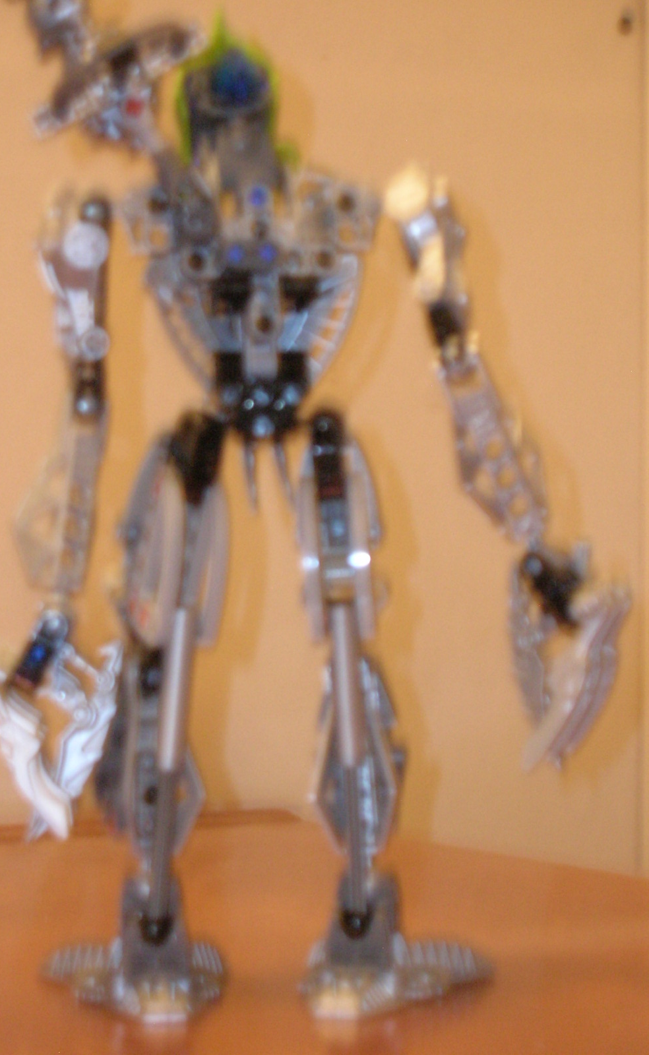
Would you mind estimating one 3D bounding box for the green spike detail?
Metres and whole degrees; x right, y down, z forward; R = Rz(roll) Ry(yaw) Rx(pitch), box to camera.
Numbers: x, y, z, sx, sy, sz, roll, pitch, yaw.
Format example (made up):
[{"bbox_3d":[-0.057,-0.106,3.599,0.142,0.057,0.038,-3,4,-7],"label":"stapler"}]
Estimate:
[{"bbox_3d":[-0.022,-0.110,0.693,0.031,0.039,0.030,0,3,0],"label":"green spike detail"}]

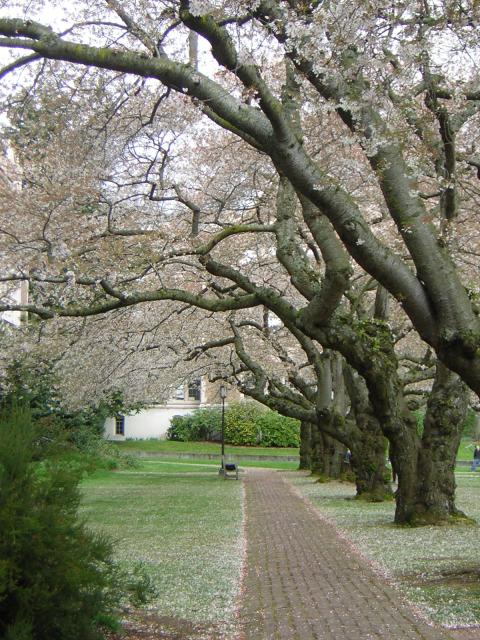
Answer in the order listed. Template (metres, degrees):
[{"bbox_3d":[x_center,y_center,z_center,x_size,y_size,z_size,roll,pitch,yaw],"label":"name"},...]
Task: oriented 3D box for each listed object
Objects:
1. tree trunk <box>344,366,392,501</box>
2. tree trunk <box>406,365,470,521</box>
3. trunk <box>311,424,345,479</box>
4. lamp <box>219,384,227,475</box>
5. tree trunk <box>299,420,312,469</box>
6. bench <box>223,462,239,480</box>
[{"bbox_3d":[4.612,4.083,43.800,1.600,4.740,1.400,0,-6,1],"label":"tree trunk"},{"bbox_3d":[5.326,3.291,32.800,1.500,4.210,1.350,0,-6,1],"label":"tree trunk"},{"bbox_3d":[4.641,6.968,64.500,1.600,2.851,1.400,0,-6,1],"label":"trunk"},{"bbox_3d":[-0.904,5.879,65.000,0.420,4.758,0.420,0,-6,1],"label":"lamp"},{"bbox_3d":[4.023,7.709,75.000,0.870,3.035,0.870,0,-6,1],"label":"tree trunk"},{"bbox_3d":[-0.455,7.742,62.300,0.720,0.844,1.600,0,-6,0],"label":"bench"}]

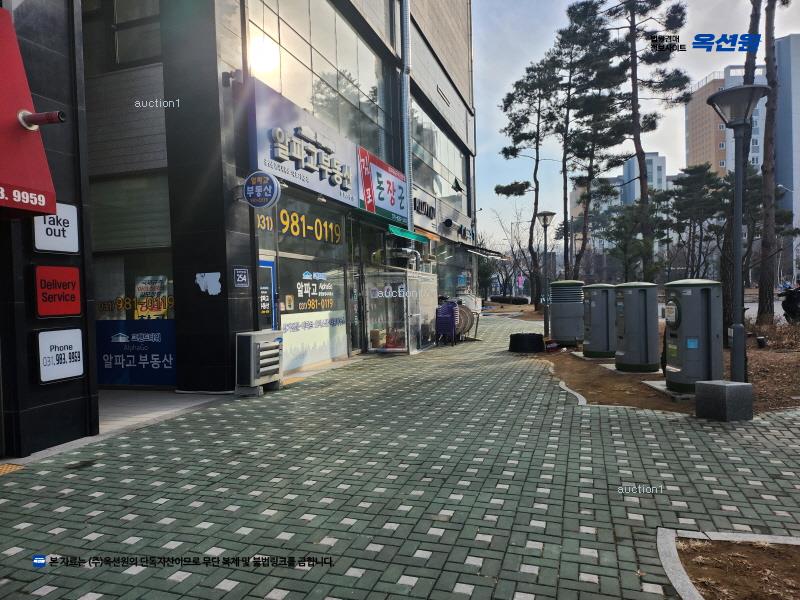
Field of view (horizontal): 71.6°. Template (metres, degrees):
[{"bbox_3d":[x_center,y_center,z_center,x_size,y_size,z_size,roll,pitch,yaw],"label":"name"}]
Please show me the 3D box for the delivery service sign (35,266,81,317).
[{"bbox_3d":[-3.530,-0.091,5.735,0.070,0.500,0.500,-1,1,17],"label":"delivery service sign"}]

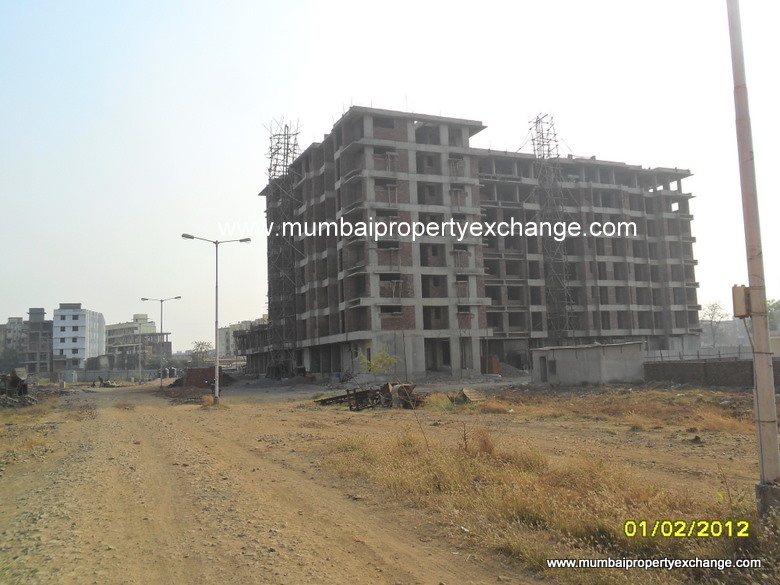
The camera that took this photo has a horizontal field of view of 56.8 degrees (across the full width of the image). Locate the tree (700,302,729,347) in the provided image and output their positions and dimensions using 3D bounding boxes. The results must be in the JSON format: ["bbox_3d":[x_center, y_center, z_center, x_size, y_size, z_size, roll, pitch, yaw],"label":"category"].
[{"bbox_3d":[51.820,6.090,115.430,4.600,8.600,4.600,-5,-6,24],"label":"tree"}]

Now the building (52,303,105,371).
[{"bbox_3d":[-84.730,12.730,197.260,8.700,17.400,15.500,-2,-6,-4],"label":"building"}]

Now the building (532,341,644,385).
[{"bbox_3d":[14.480,5.350,53.440,3.950,2.750,7.700,0,-6,-25],"label":"building"}]

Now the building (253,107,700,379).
[{"bbox_3d":[13.590,-2.608,92.897,53.600,25.300,36.000,0,-6,-25],"label":"building"}]

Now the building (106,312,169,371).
[{"bbox_3d":[-81.900,17.060,235.980,11.000,17.000,30.000,2,-7,-38],"label":"building"}]

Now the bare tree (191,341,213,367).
[{"bbox_3d":[-34.090,11.560,130.270,4.000,5.400,3.900,-1,-6,-14],"label":"bare tree"}]

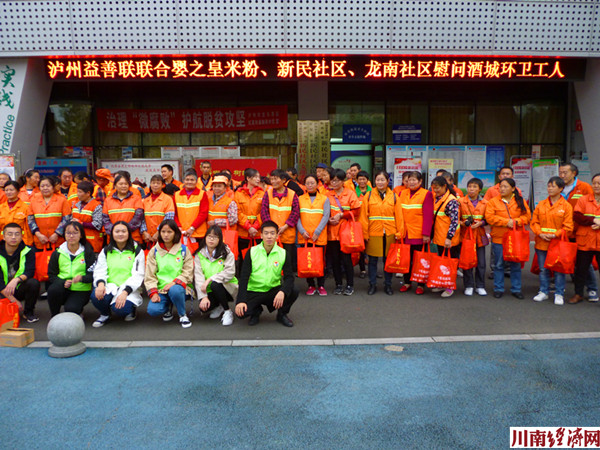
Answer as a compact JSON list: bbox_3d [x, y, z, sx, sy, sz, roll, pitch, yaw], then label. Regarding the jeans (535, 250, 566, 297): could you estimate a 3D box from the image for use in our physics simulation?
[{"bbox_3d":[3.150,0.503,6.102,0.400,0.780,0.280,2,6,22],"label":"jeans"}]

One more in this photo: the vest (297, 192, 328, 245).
[{"bbox_3d":[0.171,-0.085,6.370,0.420,0.710,0.280,0,5,-3],"label":"vest"}]

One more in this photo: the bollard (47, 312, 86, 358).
[{"bbox_3d":[-2.038,0.950,4.240,0.335,0.355,0.335,0,5,0],"label":"bollard"}]

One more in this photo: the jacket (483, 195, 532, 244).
[{"bbox_3d":[2.666,-0.070,6.220,0.550,0.620,0.330,1,5,9],"label":"jacket"}]

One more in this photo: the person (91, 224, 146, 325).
[{"bbox_3d":[-1.992,0.497,5.297,0.530,1.060,0.650,-1,6,-9],"label":"person"}]

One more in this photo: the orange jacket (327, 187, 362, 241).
[{"bbox_3d":[0.578,-0.141,6.308,0.440,0.716,0.340,1,5,18],"label":"orange jacket"}]

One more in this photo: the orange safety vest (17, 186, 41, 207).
[{"bbox_3d":[-3.816,-0.261,6.859,0.450,0.650,0.280,-2,6,-20],"label":"orange safety vest"}]

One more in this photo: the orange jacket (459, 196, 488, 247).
[{"bbox_3d":[2.281,-0.033,6.379,0.410,0.690,0.270,1,6,8],"label":"orange jacket"}]

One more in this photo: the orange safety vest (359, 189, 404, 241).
[{"bbox_3d":[1.070,-0.138,6.370,0.580,0.660,0.320,0,5,0],"label":"orange safety vest"}]

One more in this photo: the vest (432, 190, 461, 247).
[{"bbox_3d":[1.893,-0.084,6.270,0.400,0.700,0.290,4,7,37],"label":"vest"}]

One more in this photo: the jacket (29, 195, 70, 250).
[{"bbox_3d":[-3.240,-0.058,6.276,0.500,0.730,0.290,-1,6,-12],"label":"jacket"}]

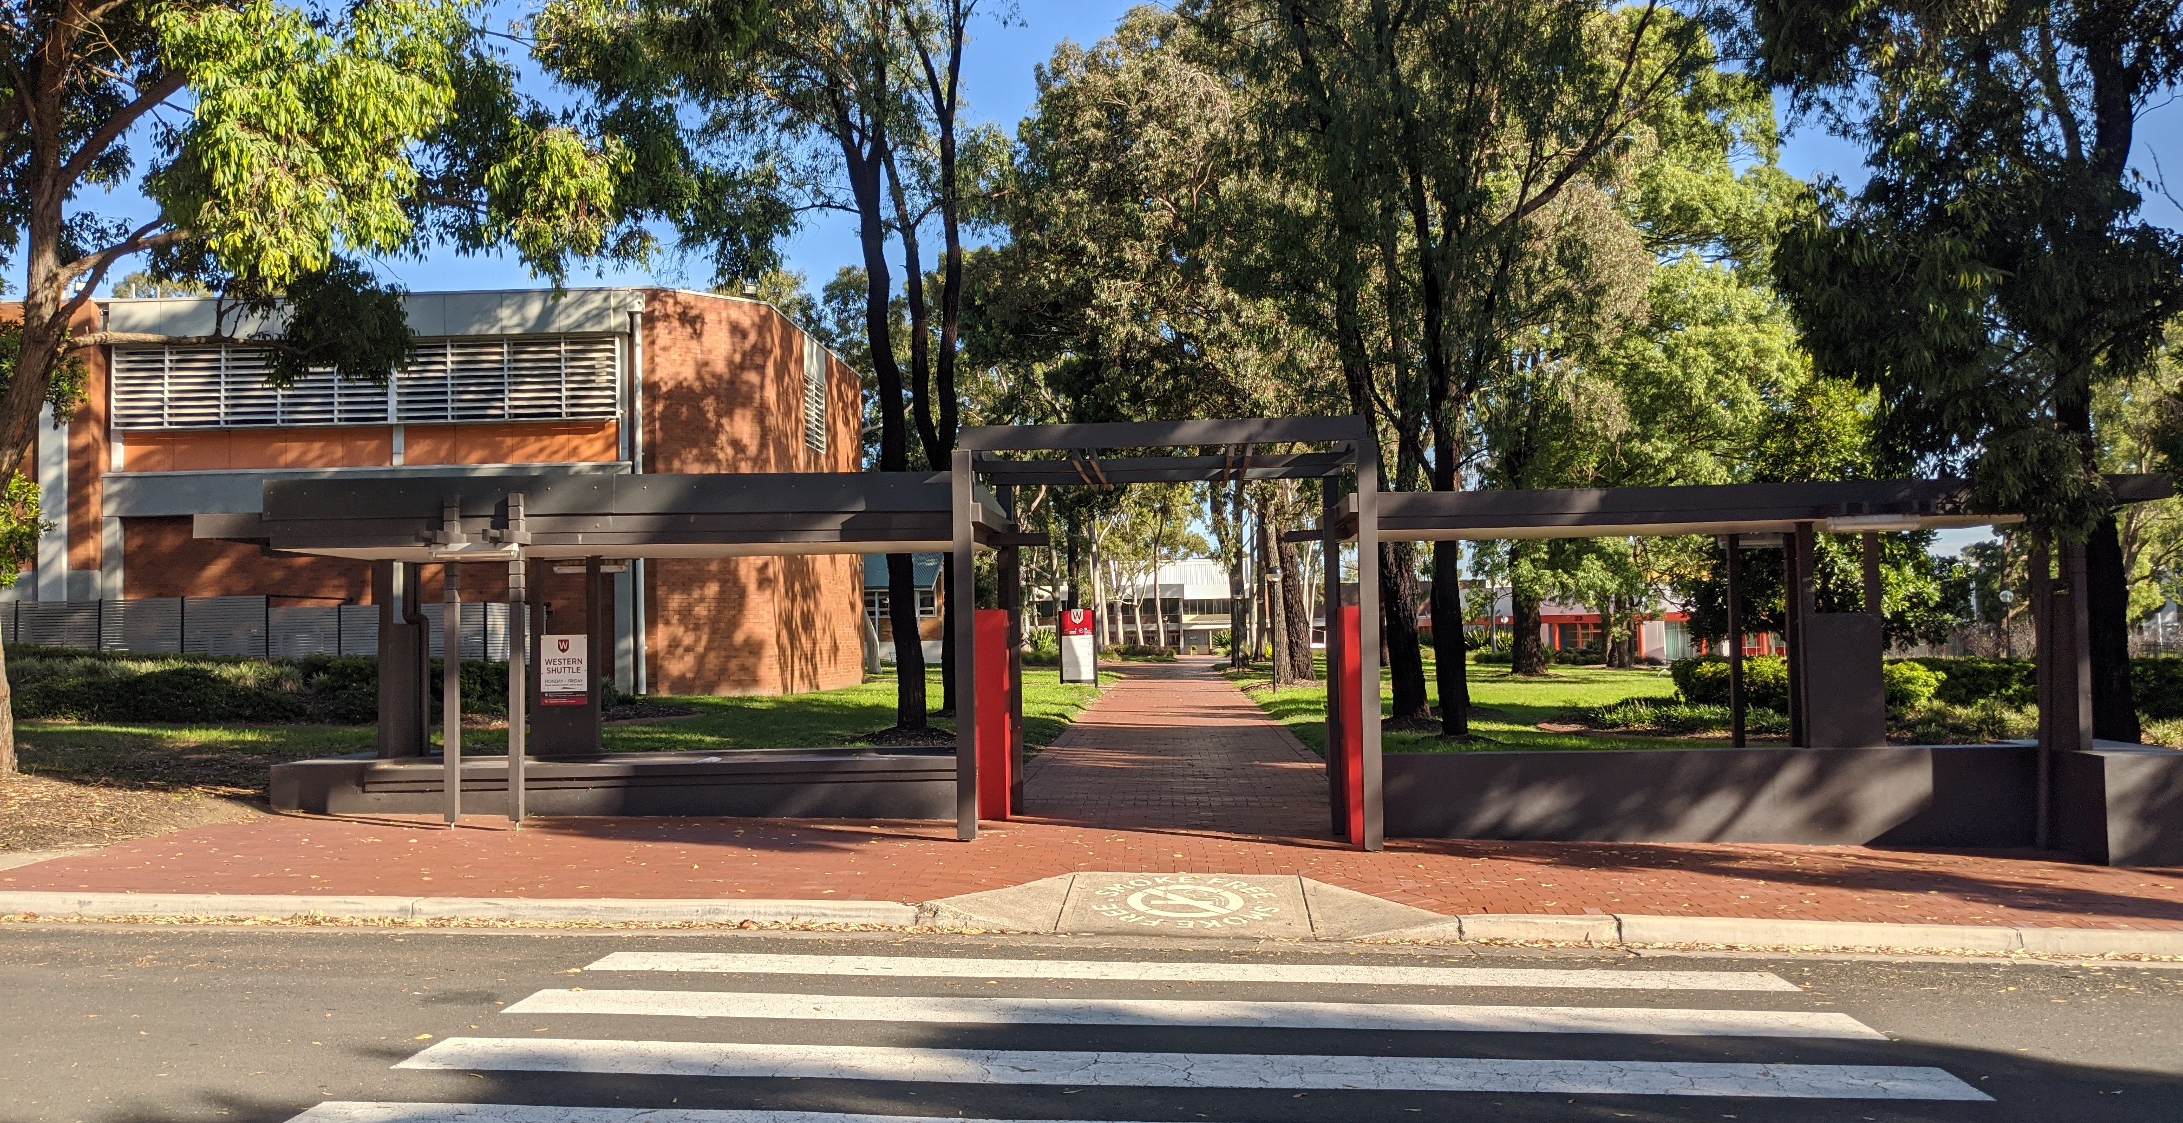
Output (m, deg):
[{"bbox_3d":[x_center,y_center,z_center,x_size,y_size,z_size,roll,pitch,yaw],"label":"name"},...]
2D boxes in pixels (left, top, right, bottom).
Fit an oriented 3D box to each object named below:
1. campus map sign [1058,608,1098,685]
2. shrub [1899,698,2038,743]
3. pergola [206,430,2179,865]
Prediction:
[{"bbox_3d":[-0.397,2.639,52.800,1.180,2.450,0.150,-1,-2,5],"label":"campus map sign"},{"bbox_3d":[12.613,2.294,24.500,2.050,0.580,1.100,-1,-2,5],"label":"shrub"},{"bbox_3d":[0.433,0.680,14.265,15.347,3.317,2.575,-1,-2,5],"label":"pergola"}]

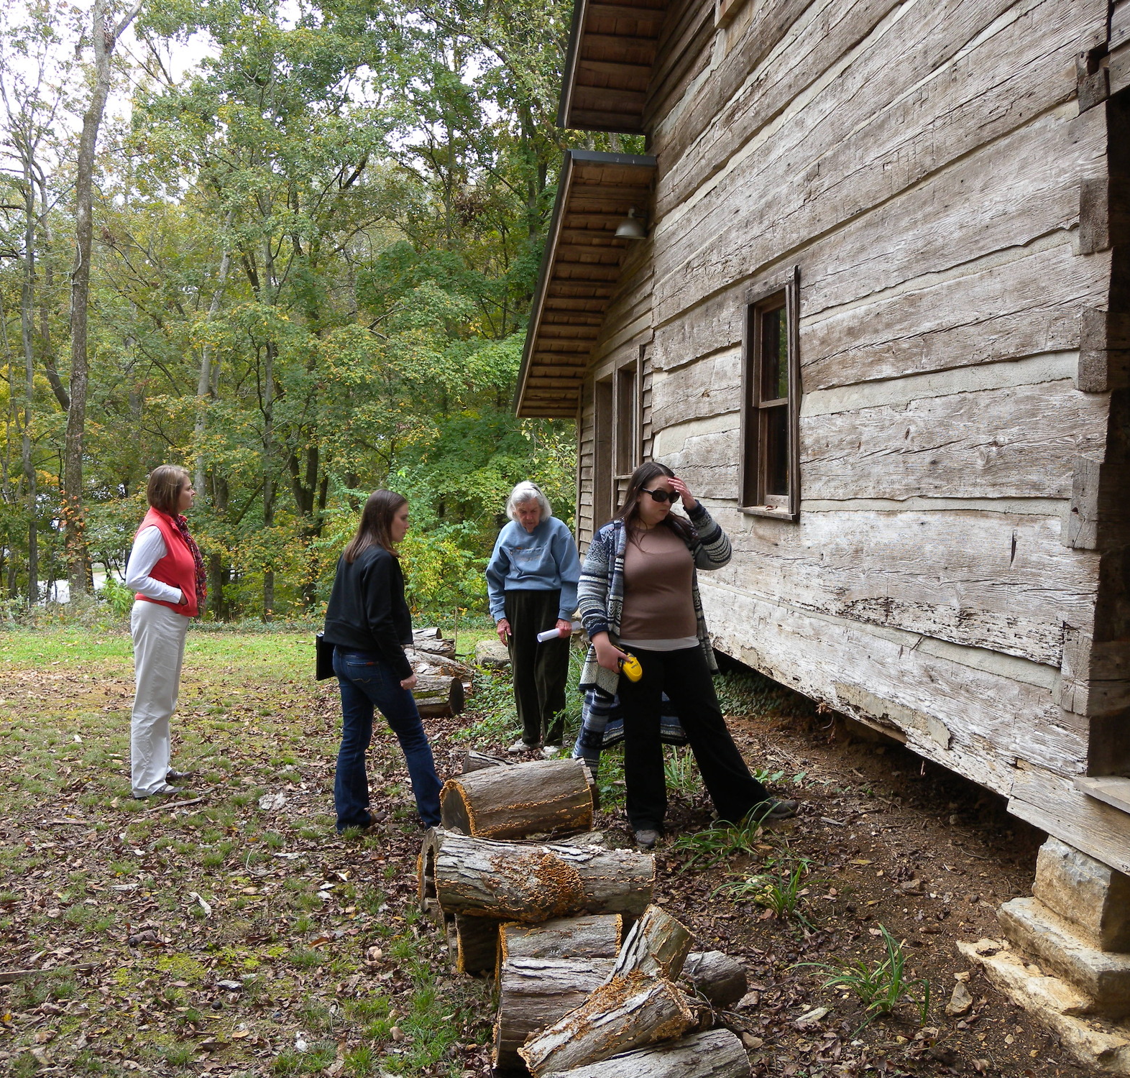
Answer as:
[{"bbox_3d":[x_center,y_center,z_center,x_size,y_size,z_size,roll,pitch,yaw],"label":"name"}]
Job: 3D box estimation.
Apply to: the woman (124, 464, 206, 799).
[{"bbox_3d":[-1.973,0.455,5.746,0.400,1.650,0.480,-1,4,-12],"label":"woman"}]

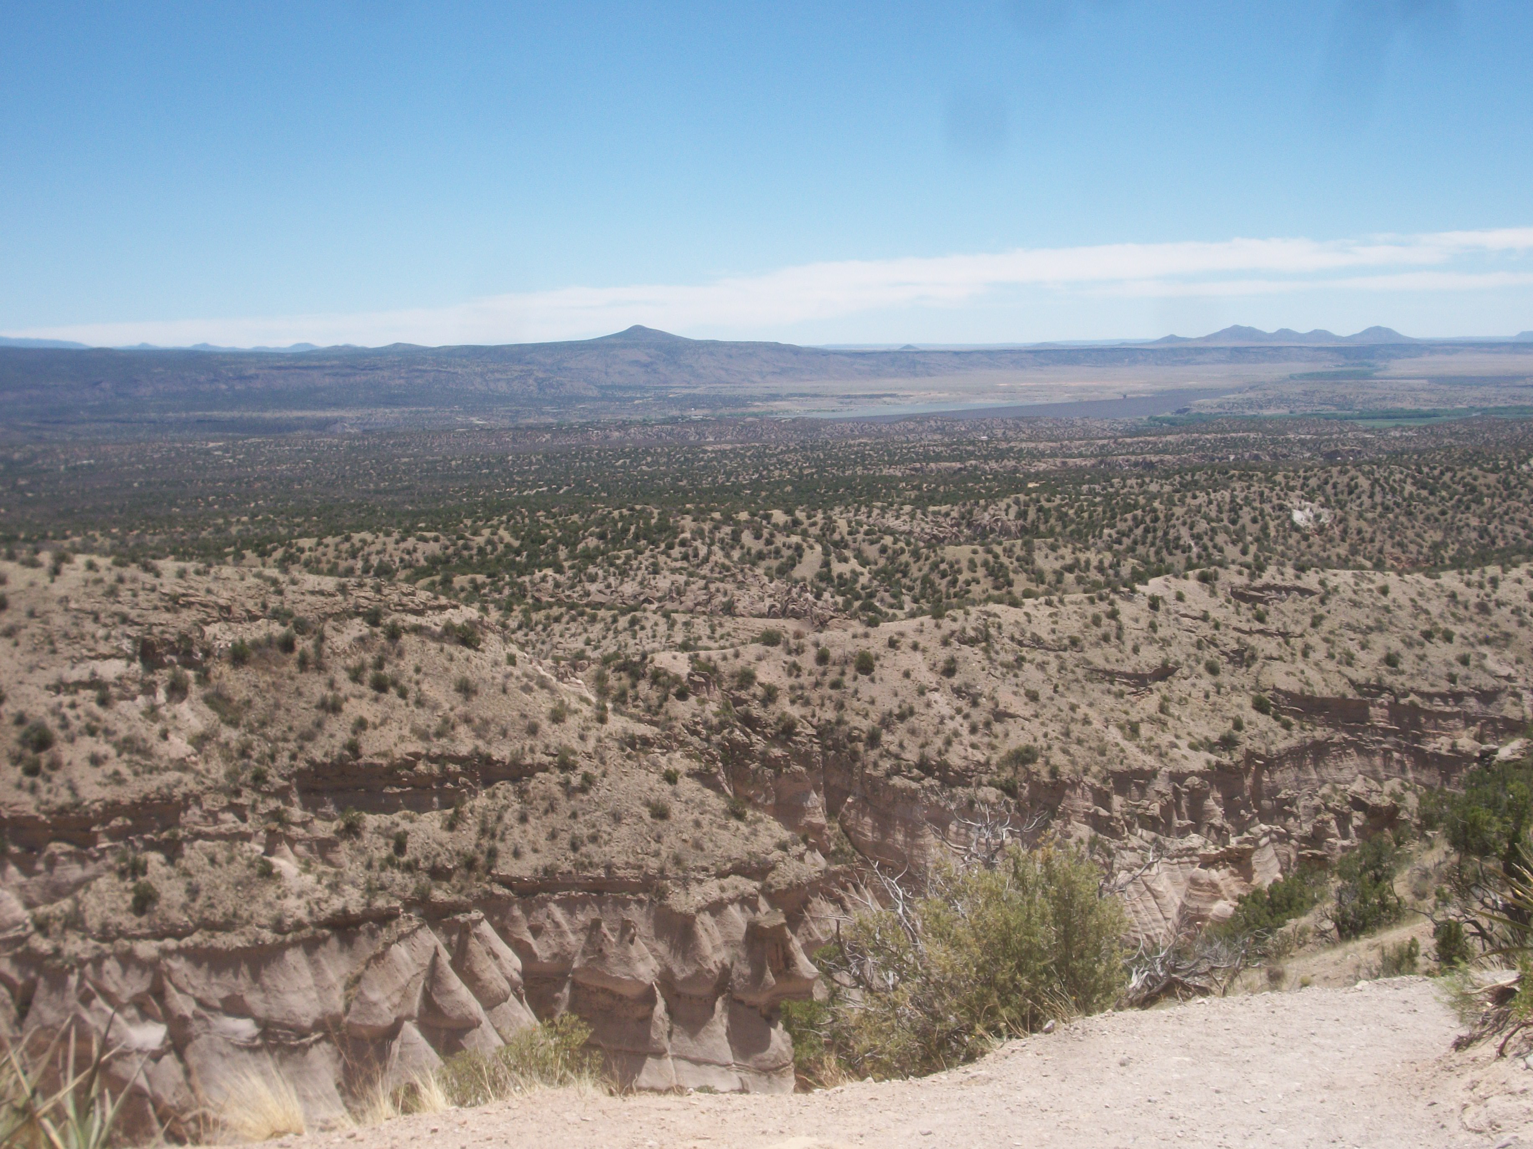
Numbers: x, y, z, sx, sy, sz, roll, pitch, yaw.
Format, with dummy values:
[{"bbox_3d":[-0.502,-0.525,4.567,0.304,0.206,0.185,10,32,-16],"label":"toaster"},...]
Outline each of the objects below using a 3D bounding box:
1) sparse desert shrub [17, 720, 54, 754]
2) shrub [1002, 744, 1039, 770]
[{"bbox_3d":[-45.780,10.160,122.000,2.200,1.900,2.100,0,7,0],"label":"sparse desert shrub"},{"bbox_3d":[18.890,13.590,145.000,2.700,1.800,2.400,0,7,0],"label":"shrub"}]

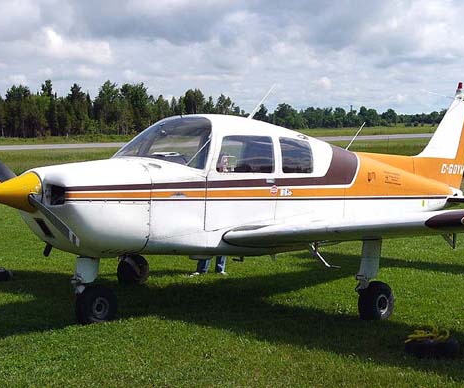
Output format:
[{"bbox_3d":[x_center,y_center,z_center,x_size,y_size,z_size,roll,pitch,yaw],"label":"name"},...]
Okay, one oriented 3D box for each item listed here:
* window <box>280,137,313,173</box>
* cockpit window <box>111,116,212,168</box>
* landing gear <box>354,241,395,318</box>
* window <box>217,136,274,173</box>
[{"bbox_3d":[0.674,-0.407,10.511,0.500,0.375,0.070,-4,-6,-45],"label":"window"},{"bbox_3d":[-0.783,-0.497,9.811,1.120,0.530,0.880,3,4,45],"label":"cockpit window"},{"bbox_3d":[1.335,0.813,9.429,0.220,0.790,0.480,3,4,45],"label":"landing gear"},{"bbox_3d":[0.130,-0.388,9.966,0.870,0.380,0.070,-4,-6,-45],"label":"window"}]

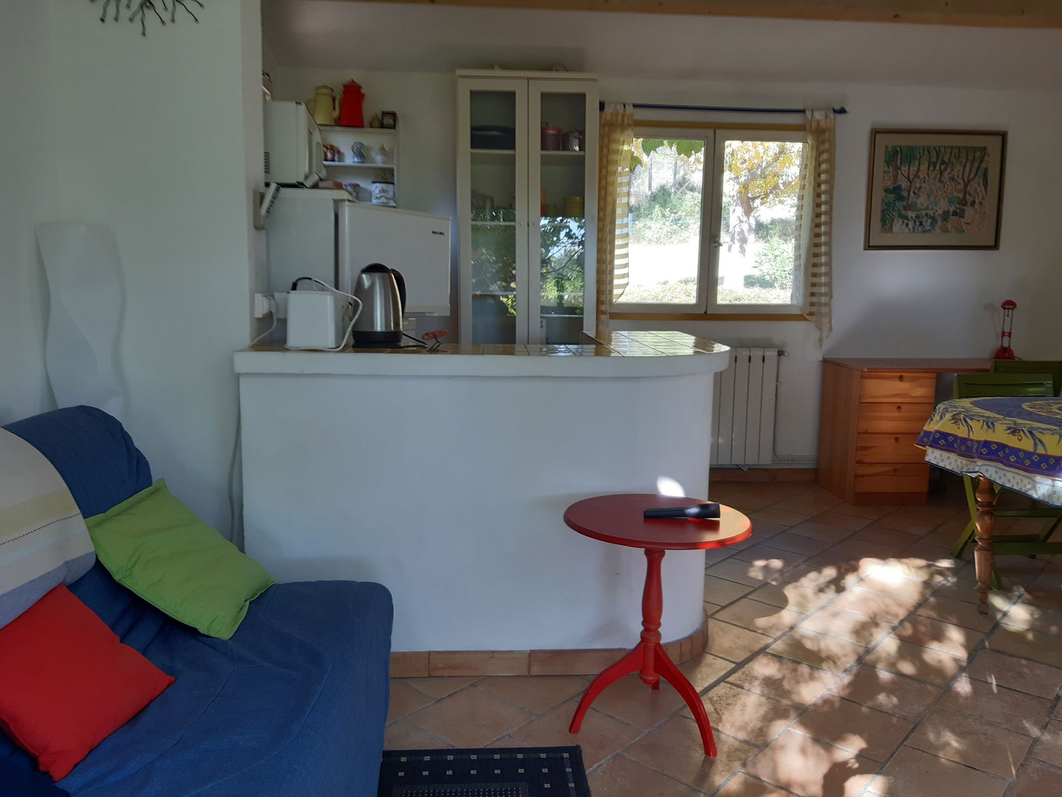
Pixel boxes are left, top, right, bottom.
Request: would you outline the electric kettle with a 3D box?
[{"bbox_3d":[-0.456,-0.284,2.423,0.155,0.246,0.200,5,9,27],"label":"electric kettle"}]

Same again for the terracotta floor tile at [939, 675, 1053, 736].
[{"bbox_3d":[1.328,0.883,2.287,0.248,0.015,0.248,7,10,41],"label":"terracotta floor tile"}]

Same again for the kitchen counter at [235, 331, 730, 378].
[{"bbox_3d":[-0.074,-0.184,3.006,1.600,0.069,1.580,0,7,-2],"label":"kitchen counter"}]

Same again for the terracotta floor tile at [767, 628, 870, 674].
[{"bbox_3d":[0.943,0.835,2.630,0.248,0.015,0.248,7,10,41],"label":"terracotta floor tile"}]

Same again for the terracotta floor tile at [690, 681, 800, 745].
[{"bbox_3d":[0.578,0.865,2.192,0.242,0.012,0.250,8,11,42],"label":"terracotta floor tile"}]

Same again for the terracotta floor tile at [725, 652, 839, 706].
[{"bbox_3d":[0.760,0.853,2.410,0.244,0.015,0.252,7,10,42],"label":"terracotta floor tile"}]

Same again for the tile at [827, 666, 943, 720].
[{"bbox_3d":[1.041,0.864,2.337,0.244,0.015,0.252,7,10,42],"label":"tile"}]

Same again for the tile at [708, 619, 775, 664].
[{"bbox_3d":[0.653,0.803,2.637,0.242,0.012,0.250,8,11,42],"label":"tile"}]

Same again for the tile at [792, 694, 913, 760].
[{"bbox_3d":[0.860,0.878,2.128,0.242,0.012,0.250,8,11,42],"label":"tile"}]

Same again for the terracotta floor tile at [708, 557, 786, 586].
[{"bbox_3d":[0.889,0.733,3.330,0.244,0.015,0.252,7,10,42],"label":"terracotta floor tile"}]

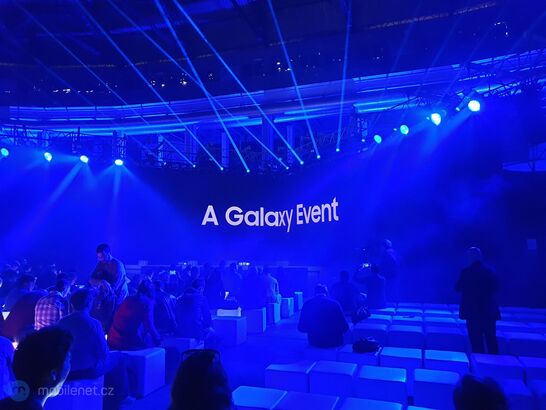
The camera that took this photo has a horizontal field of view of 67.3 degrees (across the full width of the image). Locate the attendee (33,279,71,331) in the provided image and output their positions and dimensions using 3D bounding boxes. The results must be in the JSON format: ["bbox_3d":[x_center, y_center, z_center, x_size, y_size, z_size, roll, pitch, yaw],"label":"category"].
[{"bbox_3d":[-3.596,1.809,6.776,0.520,1.270,0.750,-5,-7,42],"label":"attendee"}]

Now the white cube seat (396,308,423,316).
[{"bbox_3d":[2.562,2.203,7.673,0.450,0.450,0.450,-3,-5,19],"label":"white cube seat"}]

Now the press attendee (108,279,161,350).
[{"bbox_3d":[-1.812,1.694,5.517,0.600,1.330,0.720,-3,-6,22],"label":"press attendee"}]

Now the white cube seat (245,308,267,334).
[{"bbox_3d":[-0.374,2.333,8.369,0.455,0.455,0.455,-2,-5,18],"label":"white cube seat"}]

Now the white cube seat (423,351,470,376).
[{"bbox_3d":[2.051,2.016,4.840,0.460,0.450,0.440,-3,-6,20],"label":"white cube seat"}]

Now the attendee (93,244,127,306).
[{"bbox_3d":[-2.573,1.518,6.398,0.450,1.780,0.580,4,-7,-45],"label":"attendee"}]

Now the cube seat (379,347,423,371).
[{"bbox_3d":[1.560,2.036,4.976,0.450,0.460,0.440,-3,-7,19],"label":"cube seat"}]

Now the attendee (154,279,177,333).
[{"bbox_3d":[-1.650,1.739,6.177,0.500,1.250,0.720,-3,-5,24],"label":"attendee"}]

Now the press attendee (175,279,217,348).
[{"bbox_3d":[-1.110,1.788,6.381,0.520,1.300,0.820,-3,-7,19],"label":"press attendee"}]

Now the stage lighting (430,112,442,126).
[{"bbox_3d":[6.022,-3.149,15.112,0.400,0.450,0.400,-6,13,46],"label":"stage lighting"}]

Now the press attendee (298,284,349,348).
[{"bbox_3d":[0.713,1.689,5.542,0.620,1.270,0.720,-2,-5,12],"label":"press attendee"}]

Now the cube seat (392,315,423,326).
[{"bbox_3d":[2.373,2.232,7.207,0.460,0.450,0.440,-3,-6,20],"label":"cube seat"}]

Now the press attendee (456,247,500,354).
[{"bbox_3d":[2.742,1.414,5.388,0.570,1.730,0.350,-2,-5,10],"label":"press attendee"}]

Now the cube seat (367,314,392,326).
[{"bbox_3d":[1.809,2.161,7.044,0.450,0.450,0.450,-3,-5,19],"label":"cube seat"}]

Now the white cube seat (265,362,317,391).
[{"bbox_3d":[0.217,2.016,4.555,0.460,0.450,0.440,-3,-6,20],"label":"white cube seat"}]

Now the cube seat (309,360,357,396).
[{"bbox_3d":[0.652,1.948,4.323,0.450,0.450,0.450,-3,-5,19],"label":"cube seat"}]

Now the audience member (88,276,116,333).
[{"bbox_3d":[-2.168,1.689,5.573,0.500,1.340,0.820,-3,-7,19],"label":"audience member"}]

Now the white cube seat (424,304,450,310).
[{"bbox_3d":[3.267,2.287,8.258,0.450,0.460,0.440,-3,-7,19],"label":"white cube seat"}]

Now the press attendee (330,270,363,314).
[{"bbox_3d":[1.361,1.844,7.532,0.560,1.268,0.680,-2,-5,19],"label":"press attendee"}]

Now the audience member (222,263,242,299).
[{"bbox_3d":[-0.862,1.953,8.968,0.500,1.270,0.720,-3,-5,20],"label":"audience member"}]

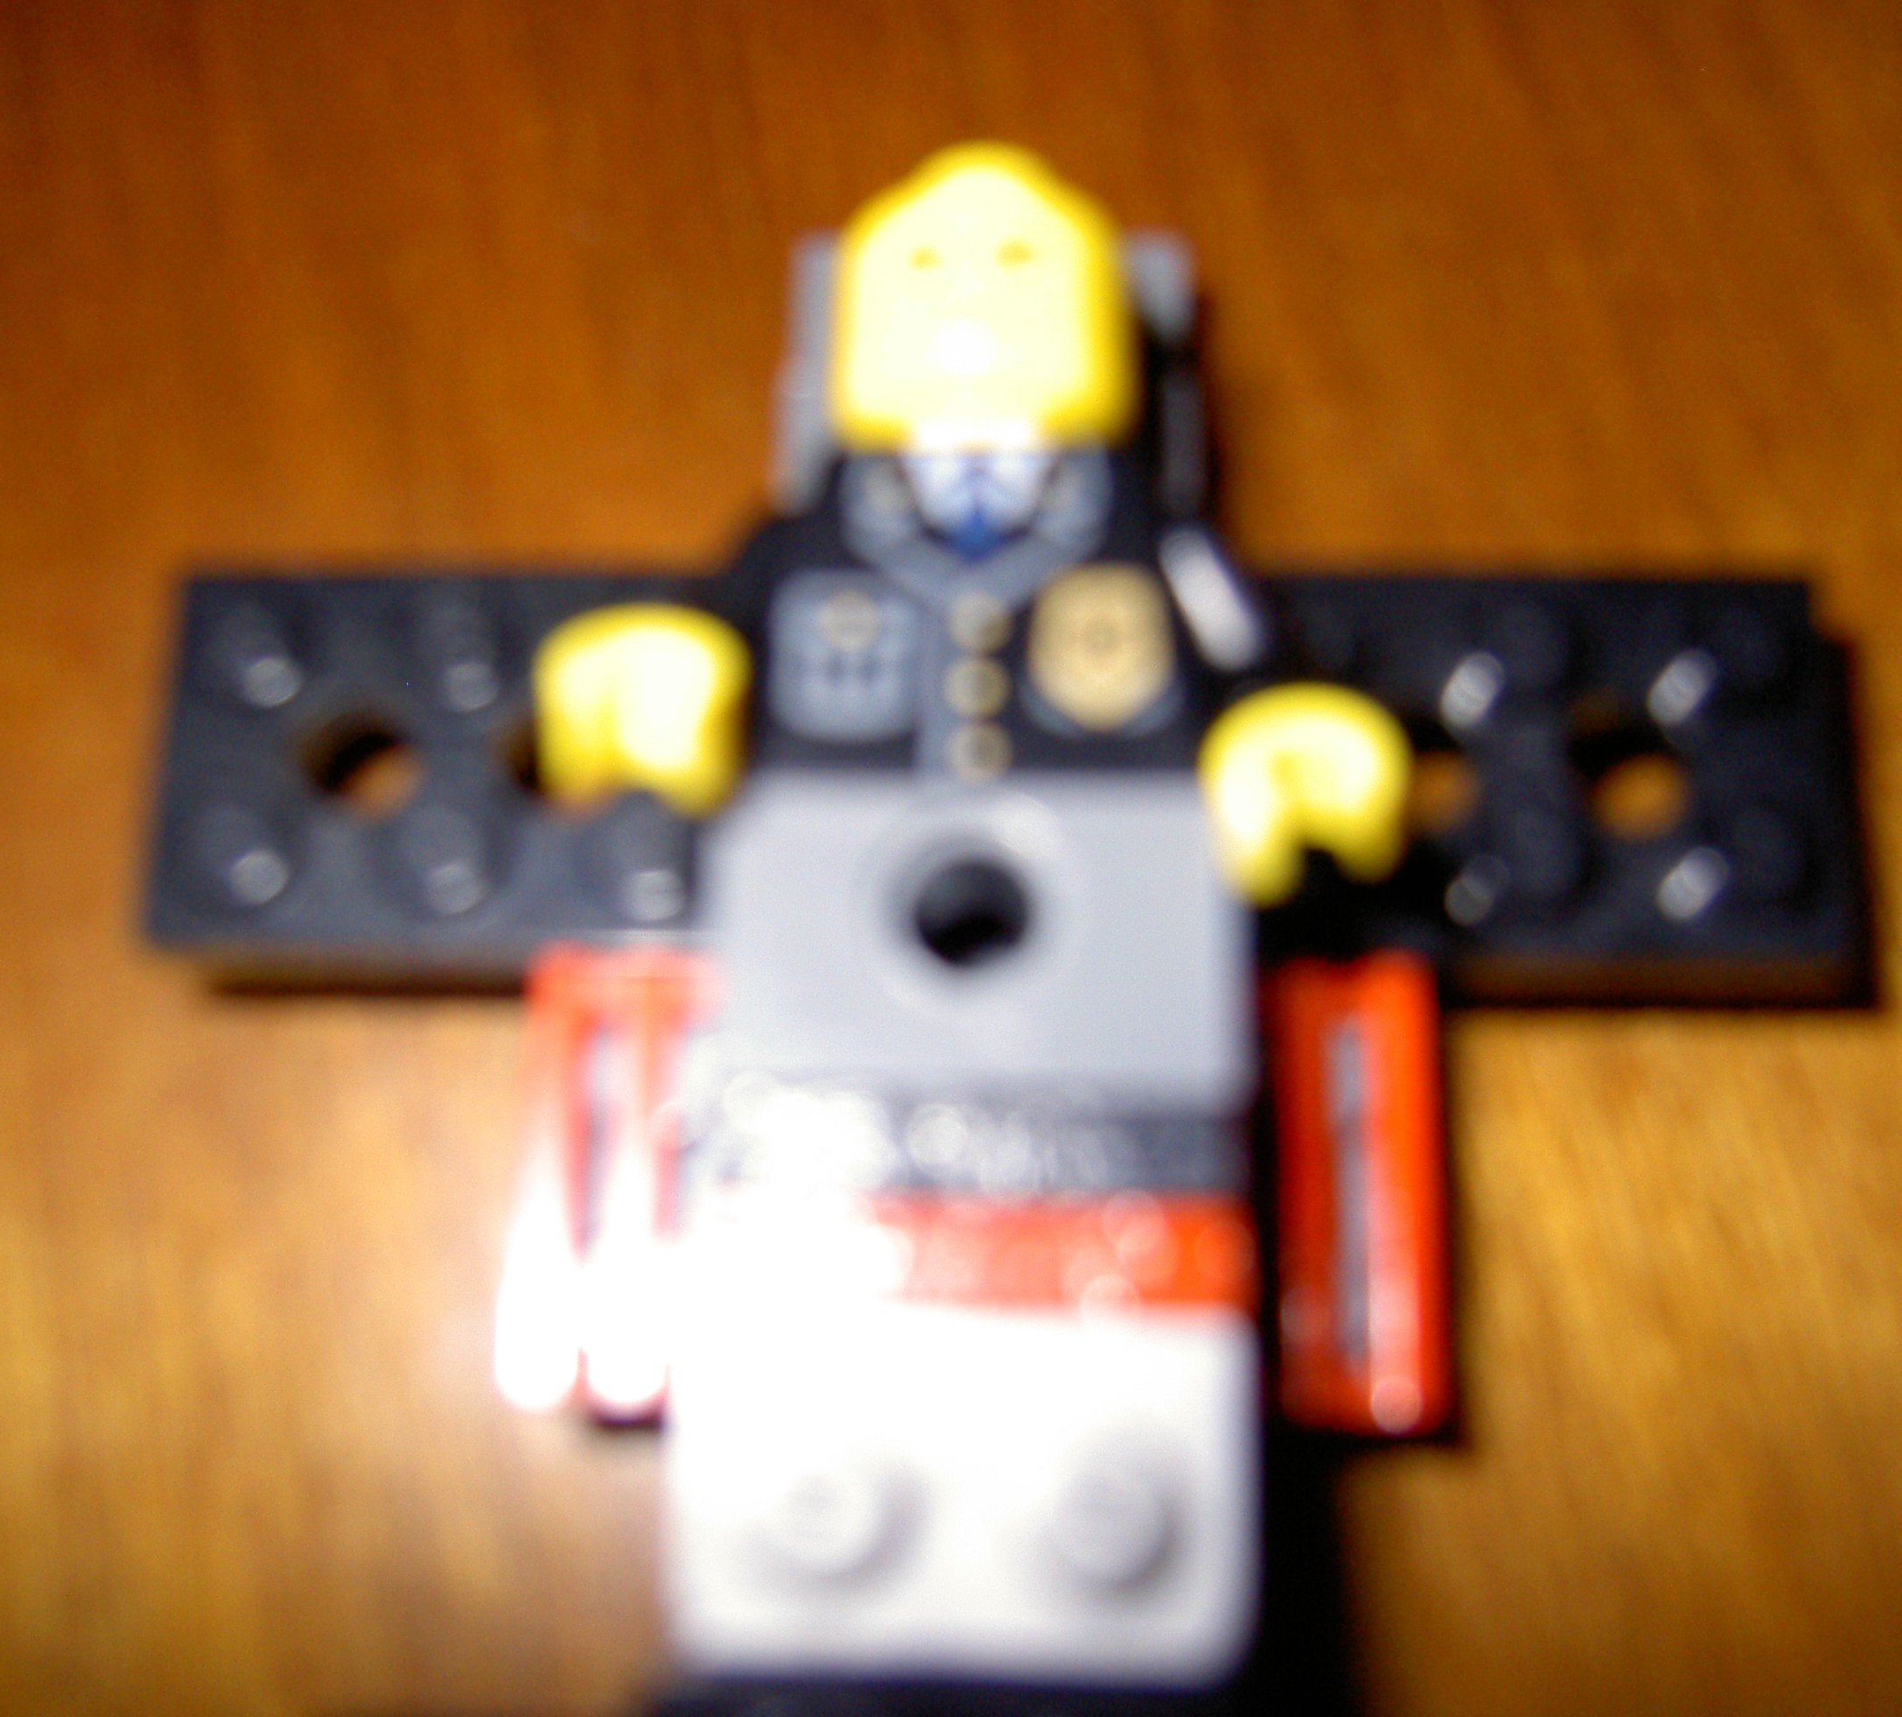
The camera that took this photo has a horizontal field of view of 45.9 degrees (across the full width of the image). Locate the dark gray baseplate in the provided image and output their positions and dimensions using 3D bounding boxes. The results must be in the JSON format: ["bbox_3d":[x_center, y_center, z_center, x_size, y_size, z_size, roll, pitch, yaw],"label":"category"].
[{"bbox_3d":[0.002,-0.004,0.086,0.064,0.005,0.016,0,72,1],"label":"dark gray baseplate"}]

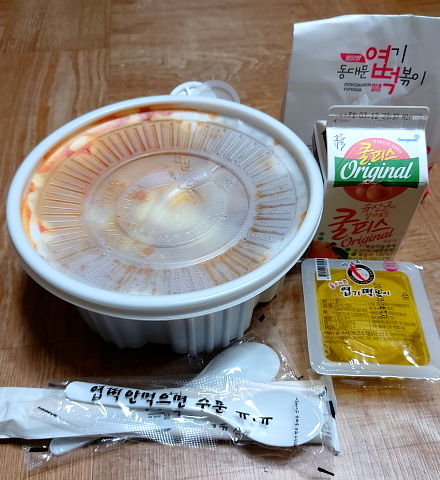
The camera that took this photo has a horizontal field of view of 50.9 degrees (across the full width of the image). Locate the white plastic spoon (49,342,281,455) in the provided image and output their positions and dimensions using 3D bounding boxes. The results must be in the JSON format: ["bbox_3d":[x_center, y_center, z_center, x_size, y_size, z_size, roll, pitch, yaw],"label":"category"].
[{"bbox_3d":[-0.032,0.106,0.304,0.160,0.016,0.036,-17,51,-14],"label":"white plastic spoon"}]

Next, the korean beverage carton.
[{"bbox_3d":[0.108,-0.046,0.360,0.070,0.133,0.070,0,49,1],"label":"korean beverage carton"}]

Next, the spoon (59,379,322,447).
[{"bbox_3d":[-0.018,0.106,0.295,0.166,0.018,0.037,5,49,5],"label":"spoon"}]

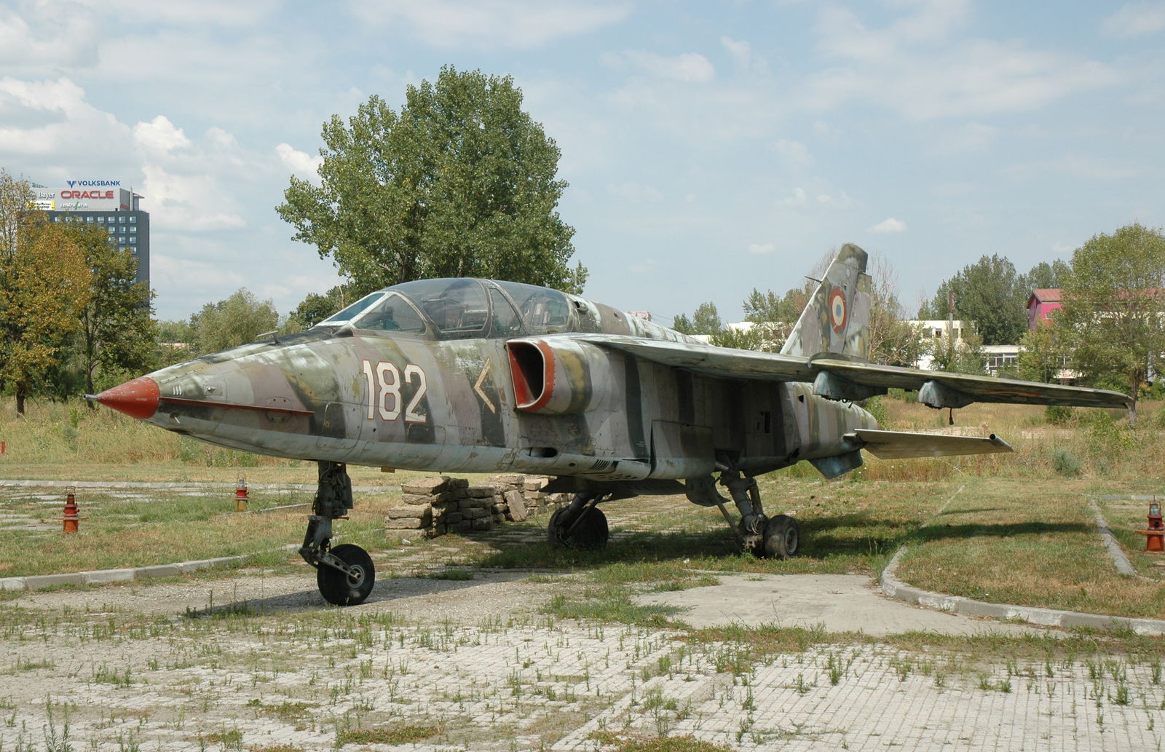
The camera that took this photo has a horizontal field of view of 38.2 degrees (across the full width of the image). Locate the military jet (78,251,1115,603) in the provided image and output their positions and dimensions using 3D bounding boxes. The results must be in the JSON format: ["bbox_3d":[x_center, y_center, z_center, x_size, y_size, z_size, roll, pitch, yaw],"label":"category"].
[{"bbox_3d":[0.300,-0.015,18.691,9.350,4.250,14.675,-1,-1,32],"label":"military jet"}]

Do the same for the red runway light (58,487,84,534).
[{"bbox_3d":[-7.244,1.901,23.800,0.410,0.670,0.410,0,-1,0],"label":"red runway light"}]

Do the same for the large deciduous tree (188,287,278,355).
[{"bbox_3d":[-21.309,-0.737,102.899,5.634,9.294,5.071,0,-1,-12],"label":"large deciduous tree"}]

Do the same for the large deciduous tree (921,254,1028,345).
[{"bbox_3d":[36.178,-3.083,154.824,9.821,16.251,8.839,0,-1,13],"label":"large deciduous tree"}]

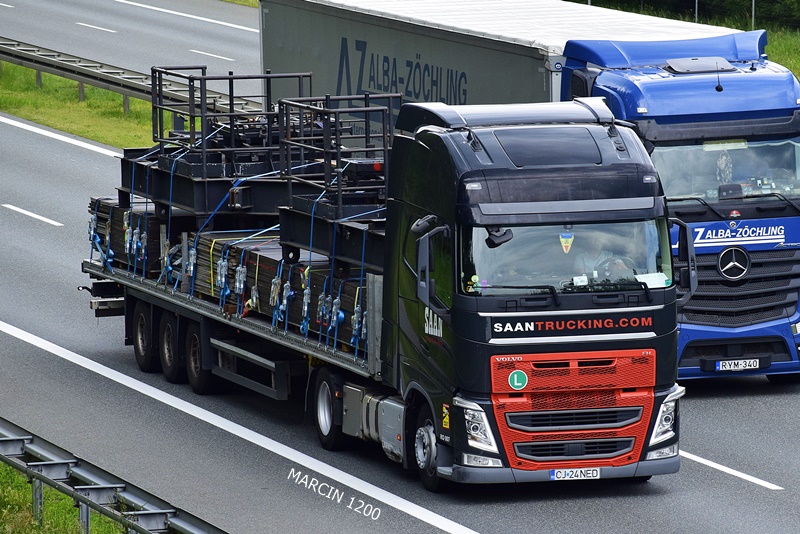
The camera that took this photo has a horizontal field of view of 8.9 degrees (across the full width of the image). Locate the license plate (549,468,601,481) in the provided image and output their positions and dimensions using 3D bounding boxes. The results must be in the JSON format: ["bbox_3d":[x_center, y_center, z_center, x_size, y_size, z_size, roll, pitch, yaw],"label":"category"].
[{"bbox_3d":[1.791,2.113,52.498,0.520,0.112,0.020,-2,6,-17],"label":"license plate"}]

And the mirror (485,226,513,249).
[{"bbox_3d":[0.990,-0.302,52.260,0.250,0.210,0.180,-2,6,-17],"label":"mirror"}]

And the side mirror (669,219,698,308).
[{"bbox_3d":[2.904,-0.052,53.175,0.280,0.900,0.300,-2,6,-17],"label":"side mirror"}]

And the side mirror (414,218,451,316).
[{"bbox_3d":[0.331,0.038,52.412,0.290,0.920,0.310,-2,6,-17],"label":"side mirror"}]

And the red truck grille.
[{"bbox_3d":[1.778,1.454,52.456,1.760,1.180,0.180,-2,6,-17],"label":"red truck grille"}]

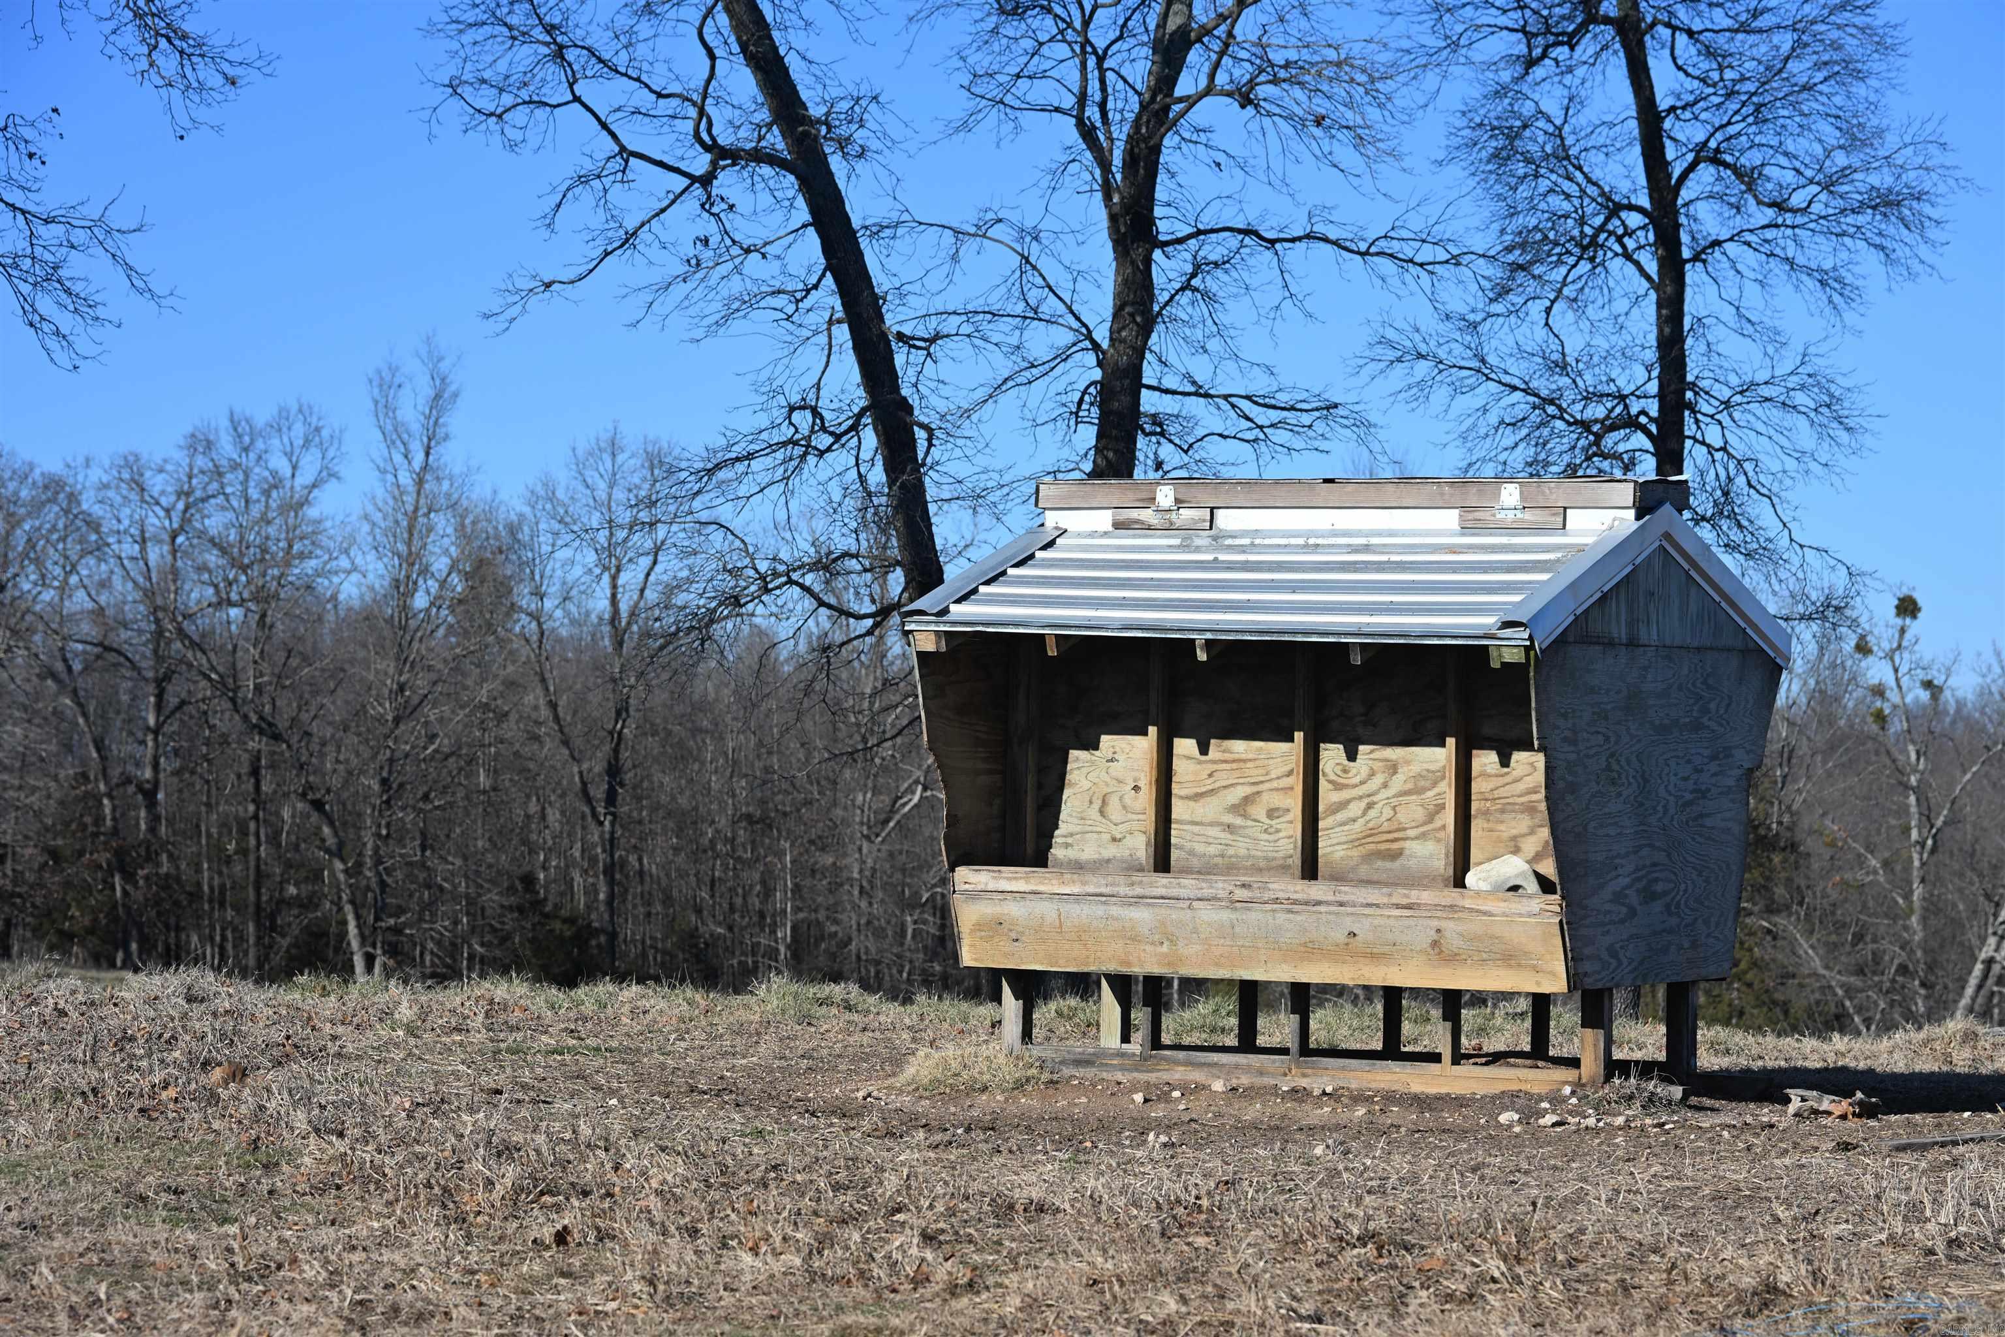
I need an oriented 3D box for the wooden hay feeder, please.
[{"bbox_3d":[1.319,0.391,20.699,2.515,2.230,2.580,1,-1,28],"label":"wooden hay feeder"}]

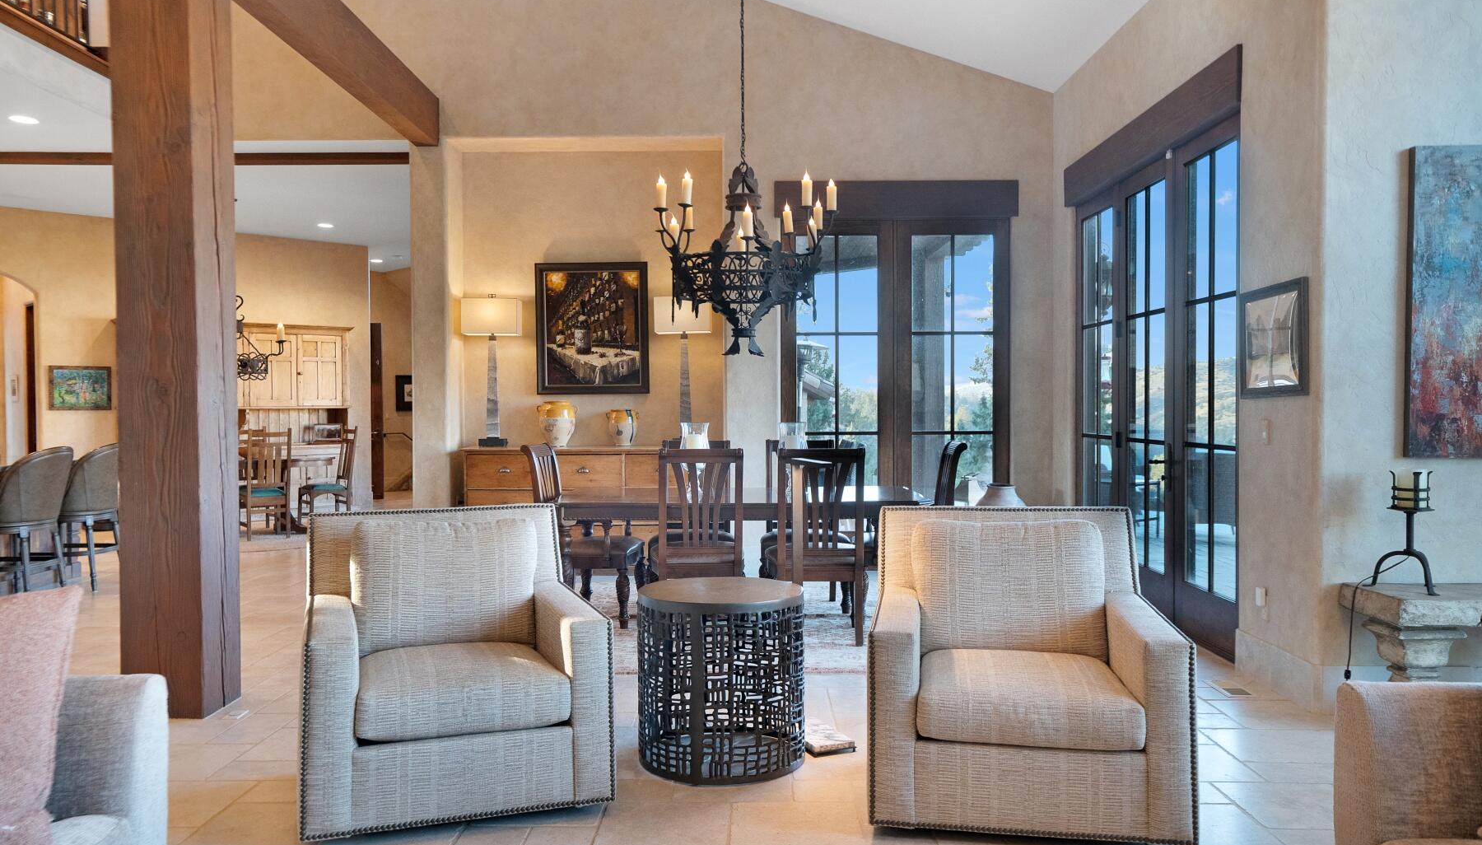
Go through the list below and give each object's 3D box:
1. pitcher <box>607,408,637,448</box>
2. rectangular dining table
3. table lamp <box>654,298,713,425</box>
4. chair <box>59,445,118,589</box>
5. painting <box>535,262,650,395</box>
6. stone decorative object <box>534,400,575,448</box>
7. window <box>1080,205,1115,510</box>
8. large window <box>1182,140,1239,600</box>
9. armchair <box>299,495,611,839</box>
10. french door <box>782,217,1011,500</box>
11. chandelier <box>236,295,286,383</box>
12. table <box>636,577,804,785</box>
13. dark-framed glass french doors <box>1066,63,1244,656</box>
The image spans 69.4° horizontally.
[{"bbox_3d":[-0.940,0.043,8.421,0.250,0.287,0.225,0,1,0],"label":"pitcher"},{"bbox_3d":[0.020,0.802,6.252,2.050,0.760,1.080,0,1,-2],"label":"rectangular dining table"},{"bbox_3d":[-0.437,-0.400,8.318,0.430,1.169,0.200,0,1,0],"label":"table lamp"},{"bbox_3d":[-4.688,0.663,7.697,0.600,1.040,0.560,0,1,0],"label":"chair"},{"bbox_3d":[-1.240,-0.781,8.873,0.930,1.095,0.050,0,1,0],"label":"painting"},{"bbox_3d":[-1.435,0.019,8.328,0.315,0.353,0.285,0,1,0],"label":"stone decorative object"},{"bbox_3d":[2.480,-0.195,7.468,0.090,2.500,0.800,0,1,0],"label":"window"},{"bbox_3d":[2.451,-0.256,5.568,0.080,2.276,0.632,0,1,0],"label":"large window"},{"bbox_3d":[-0.990,0.786,3.687,0.930,0.905,0.940,-1,1,-18],"label":"armchair"},{"bbox_3d":[1.225,-0.270,8.459,1.820,2.680,0.120,0,1,0],"label":"french door"},{"bbox_3d":[-5.248,-0.872,11.040,1.160,0.883,1.160,0,1,0],"label":"chandelier"},{"bbox_3d":[-0.073,0.928,3.975,0.610,0.618,0.610,0,1,0],"label":"table"},{"bbox_3d":[2.330,-0.311,6.158,0.140,2.862,2.592,0,1,0],"label":"dark-framed glass french doors"}]

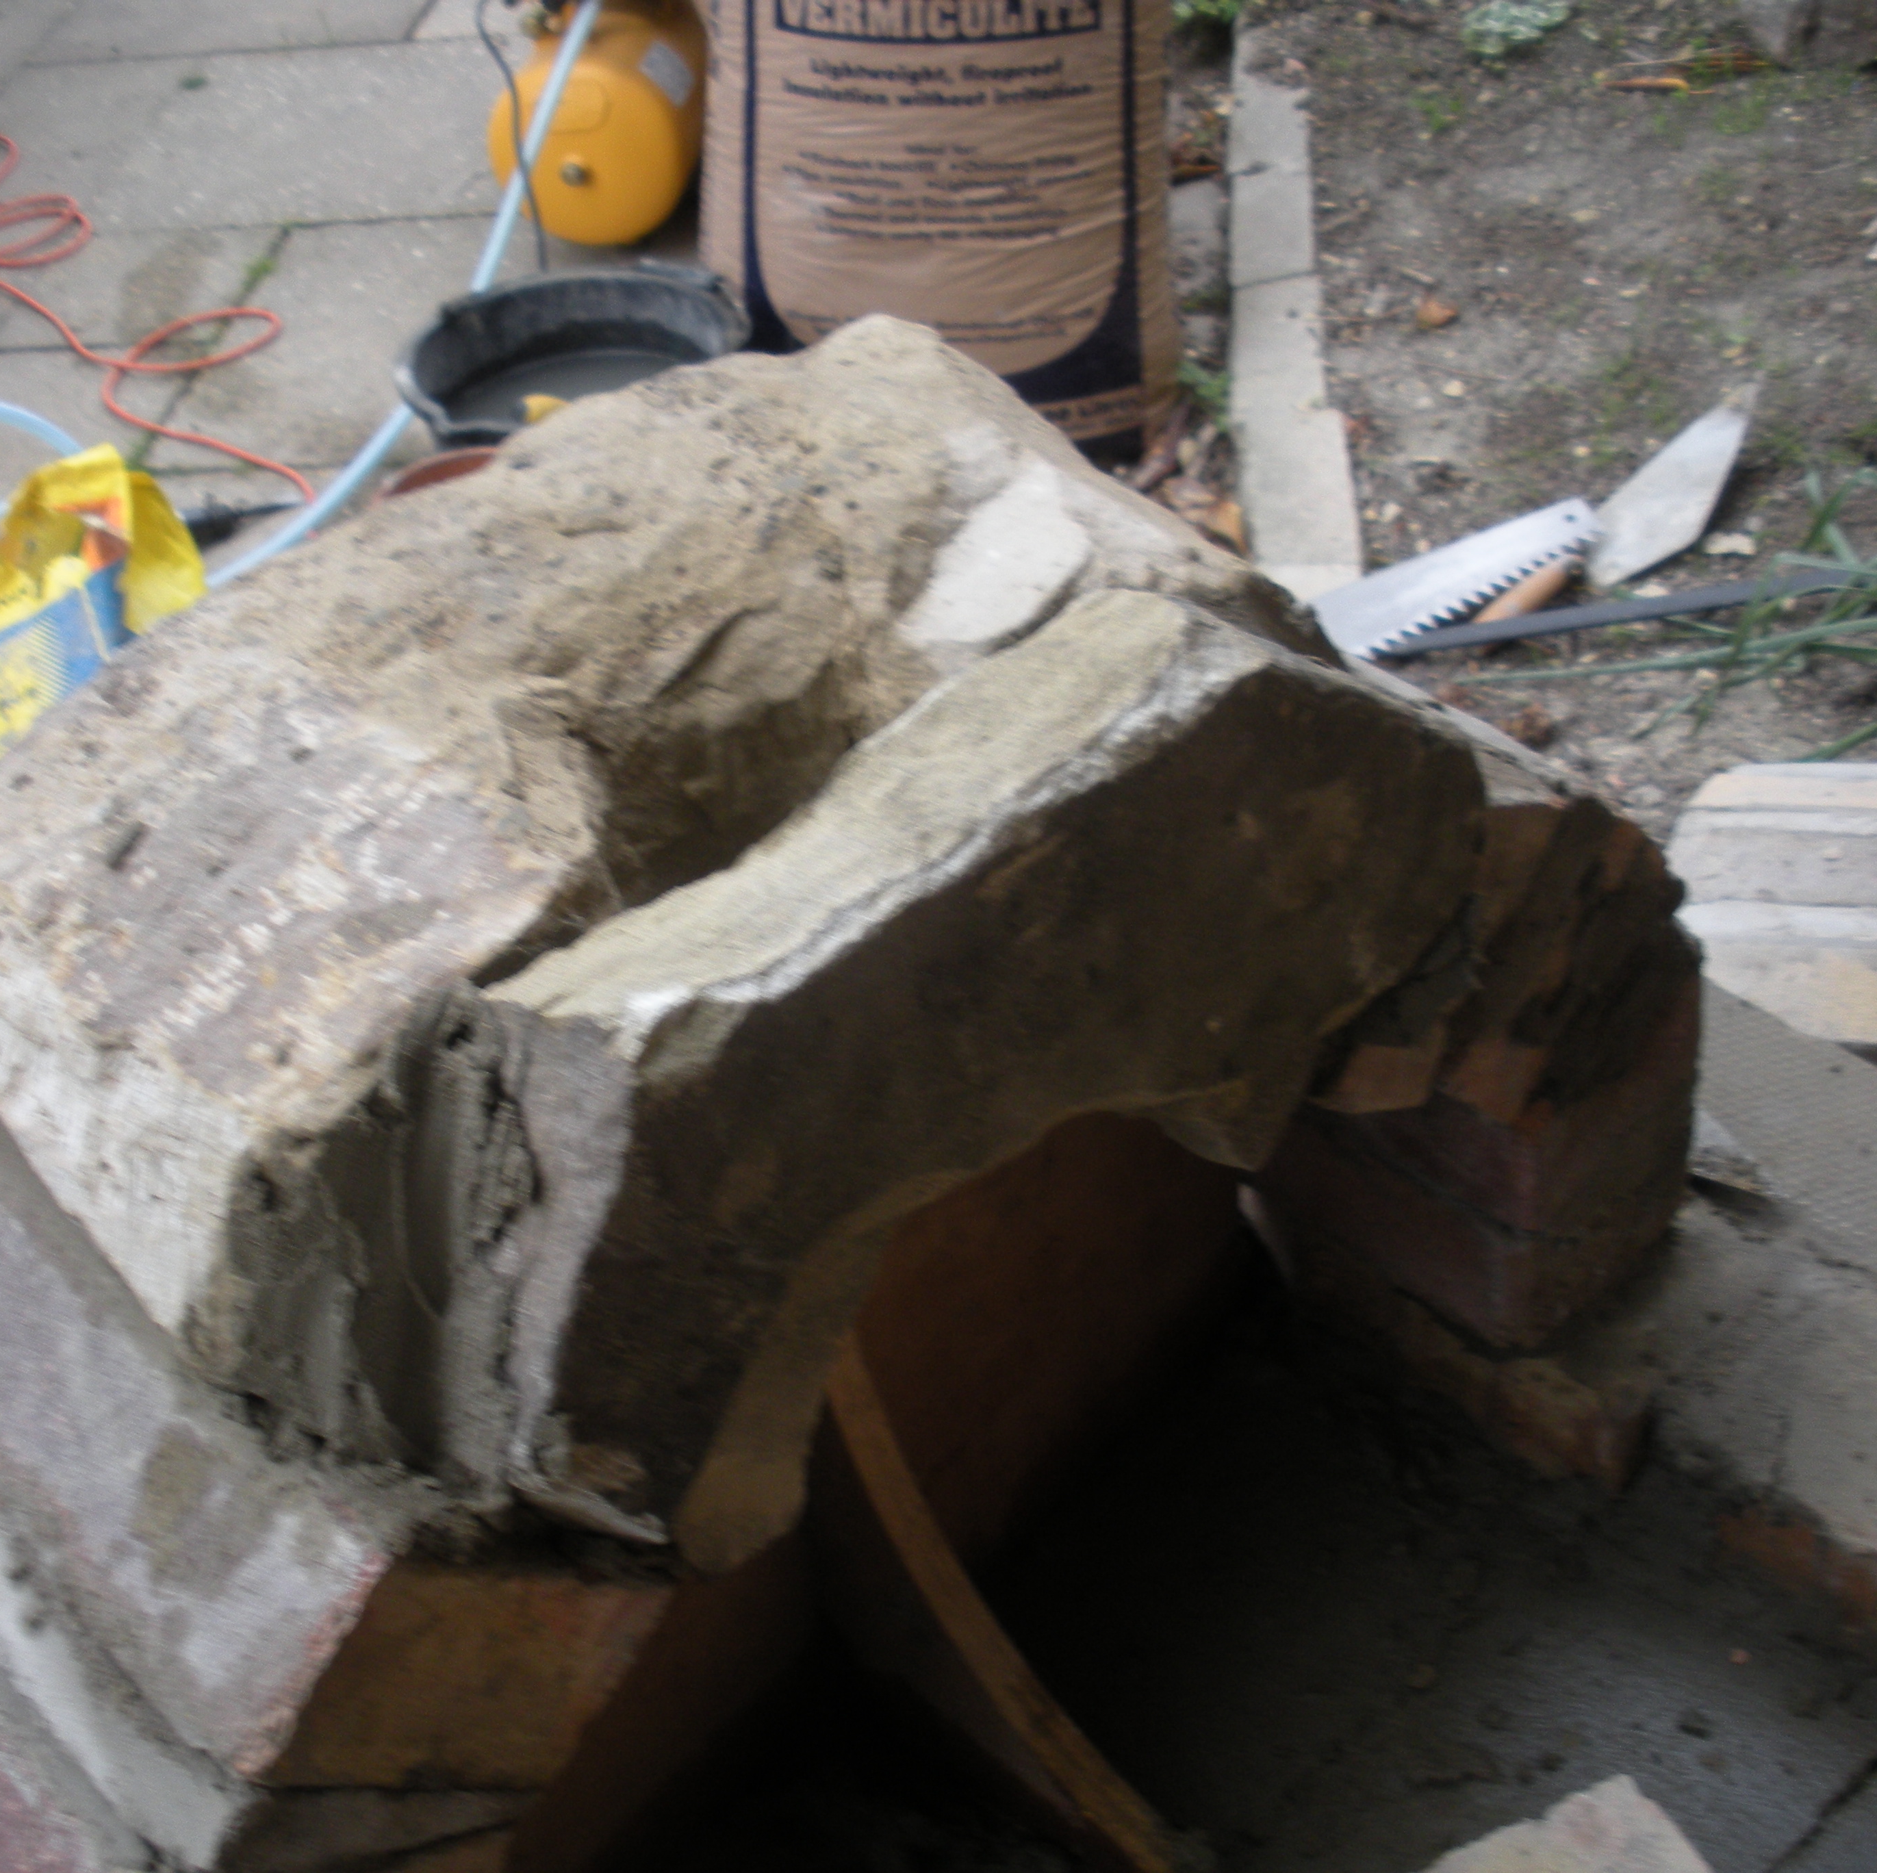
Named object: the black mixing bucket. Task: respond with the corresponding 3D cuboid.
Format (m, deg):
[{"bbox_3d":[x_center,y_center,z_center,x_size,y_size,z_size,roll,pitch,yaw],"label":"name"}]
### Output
[{"bbox_3d":[-0.307,-0.412,2.347,0.300,0.240,0.275,-5,39,2],"label":"black mixing bucket"}]

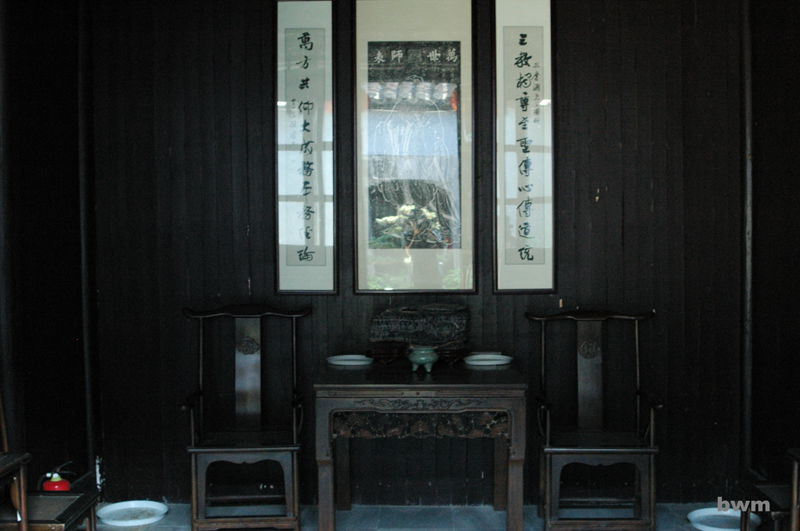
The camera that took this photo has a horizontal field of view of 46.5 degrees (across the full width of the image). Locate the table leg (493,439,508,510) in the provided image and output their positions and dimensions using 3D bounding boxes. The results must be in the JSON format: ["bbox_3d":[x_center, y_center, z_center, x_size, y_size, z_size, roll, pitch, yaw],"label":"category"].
[{"bbox_3d":[0.571,0.990,5.274,0.075,0.780,0.075,-1,2,2],"label":"table leg"}]

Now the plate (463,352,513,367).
[{"bbox_3d":[0.479,0.508,5.049,0.260,0.030,0.260,-1,2,2],"label":"plate"}]

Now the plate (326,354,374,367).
[{"bbox_3d":[-0.269,0.516,5.059,0.256,0.030,0.256,-1,2,0],"label":"plate"}]

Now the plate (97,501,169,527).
[{"bbox_3d":[-1.480,1.379,5.159,0.395,0.054,0.395,-1,2,0],"label":"plate"}]

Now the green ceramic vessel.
[{"bbox_3d":[0.119,0.474,4.777,0.152,0.128,0.148,-1,2,2],"label":"green ceramic vessel"}]

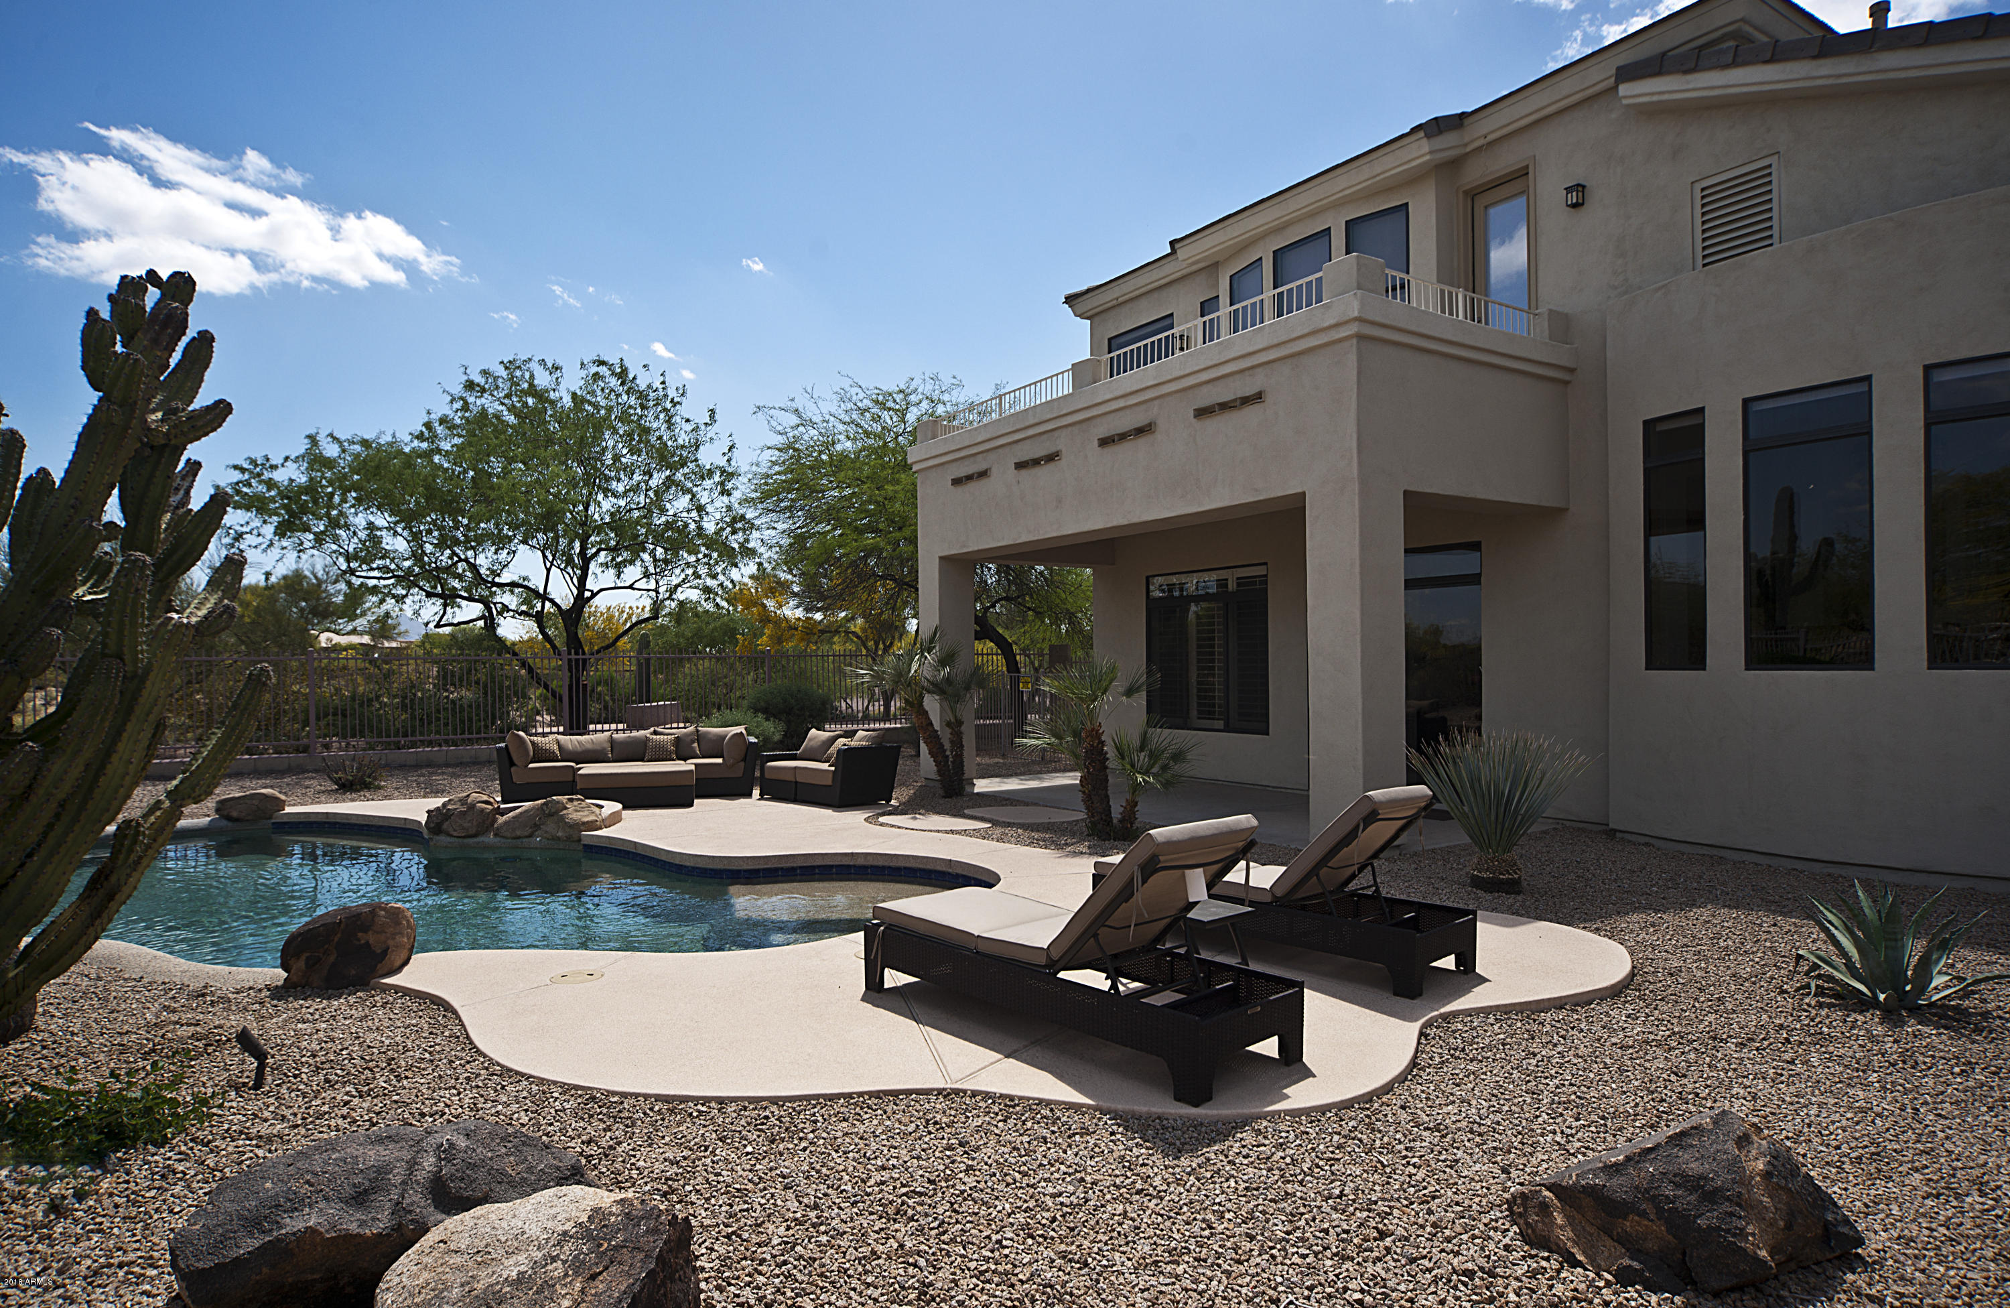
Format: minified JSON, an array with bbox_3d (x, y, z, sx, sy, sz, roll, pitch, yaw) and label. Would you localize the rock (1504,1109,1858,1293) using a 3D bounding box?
[{"bbox_3d":[1.879,1.425,3.069,0.850,0.340,0.560,0,0,0],"label":"rock"}]

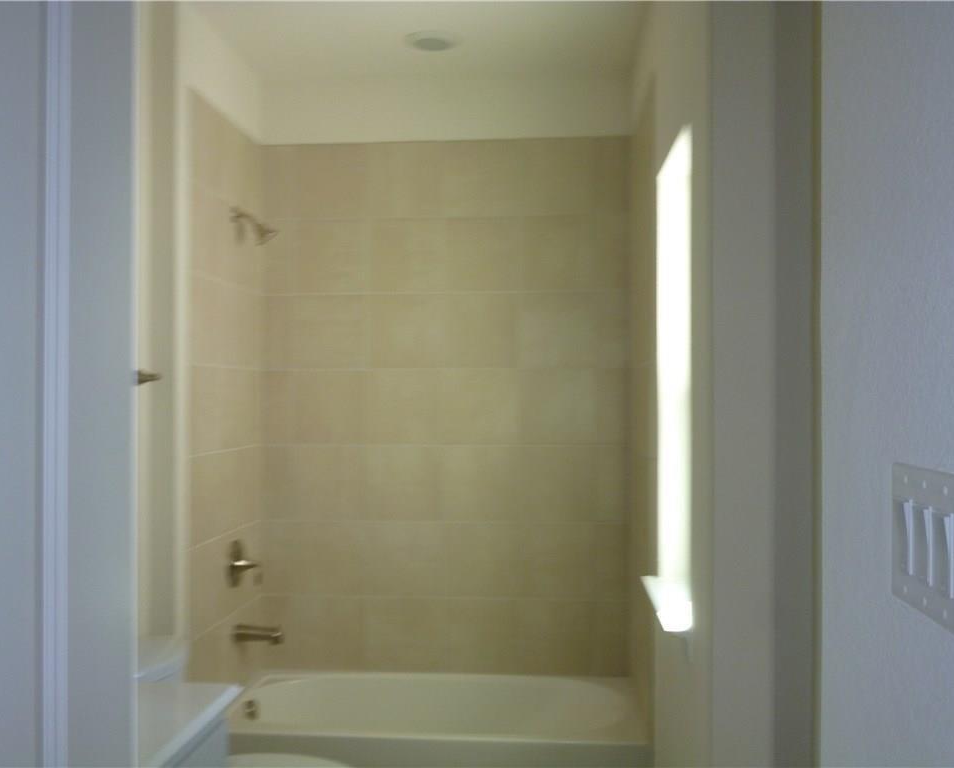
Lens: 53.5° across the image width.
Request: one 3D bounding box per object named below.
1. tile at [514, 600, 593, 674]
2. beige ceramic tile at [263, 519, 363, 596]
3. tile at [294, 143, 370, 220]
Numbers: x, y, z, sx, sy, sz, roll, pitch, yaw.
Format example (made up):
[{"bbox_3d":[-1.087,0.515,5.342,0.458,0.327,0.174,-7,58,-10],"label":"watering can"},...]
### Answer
[{"bbox_3d":[0.311,1.012,3.772,0.305,0.305,0.012,0,-1,5],"label":"tile"},{"bbox_3d":[-0.660,0.709,3.846,0.421,0.303,0.010,0,-1,5],"label":"beige ceramic tile"},{"bbox_3d":[-0.592,-0.823,3.863,0.309,0.303,0.010,0,-1,5],"label":"tile"}]

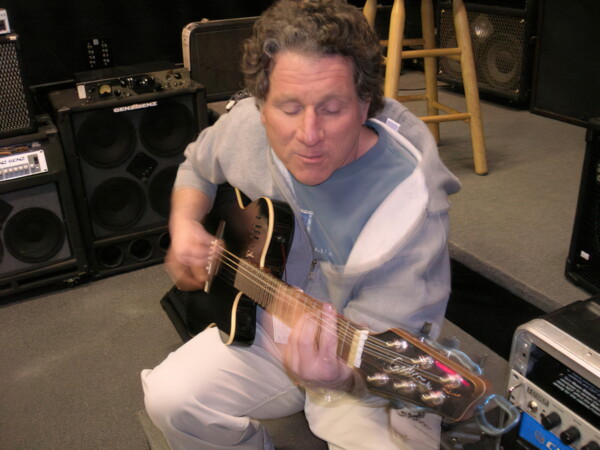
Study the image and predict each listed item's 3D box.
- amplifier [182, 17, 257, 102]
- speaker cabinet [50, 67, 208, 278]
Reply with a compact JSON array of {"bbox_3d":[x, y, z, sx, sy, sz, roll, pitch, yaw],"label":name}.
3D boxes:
[{"bbox_3d":[-0.402,-0.980,3.450,0.540,0.430,0.240,-11,25,-17],"label":"amplifier"},{"bbox_3d":[-0.776,-0.262,2.780,0.627,0.790,0.458,-13,26,-23],"label":"speaker cabinet"}]

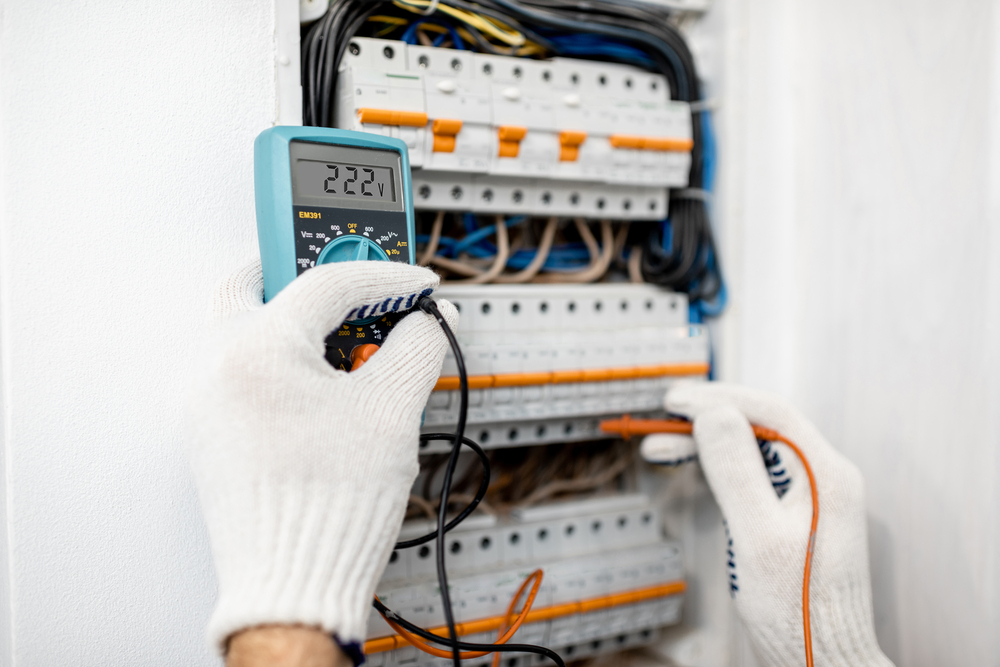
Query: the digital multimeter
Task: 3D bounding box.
[{"bbox_3d":[-0.071,-0.021,0.435,0.071,0.138,0.035,-2,-4,-38],"label":"digital multimeter"}]

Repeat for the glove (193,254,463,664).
[{"bbox_3d":[-0.077,0.049,0.402,0.095,0.158,0.100,-4,-9,40],"label":"glove"}]

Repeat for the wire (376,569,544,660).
[{"bbox_3d":[-0.018,0.126,0.435,0.077,0.042,0.035,-2,4,-29],"label":"wire"}]

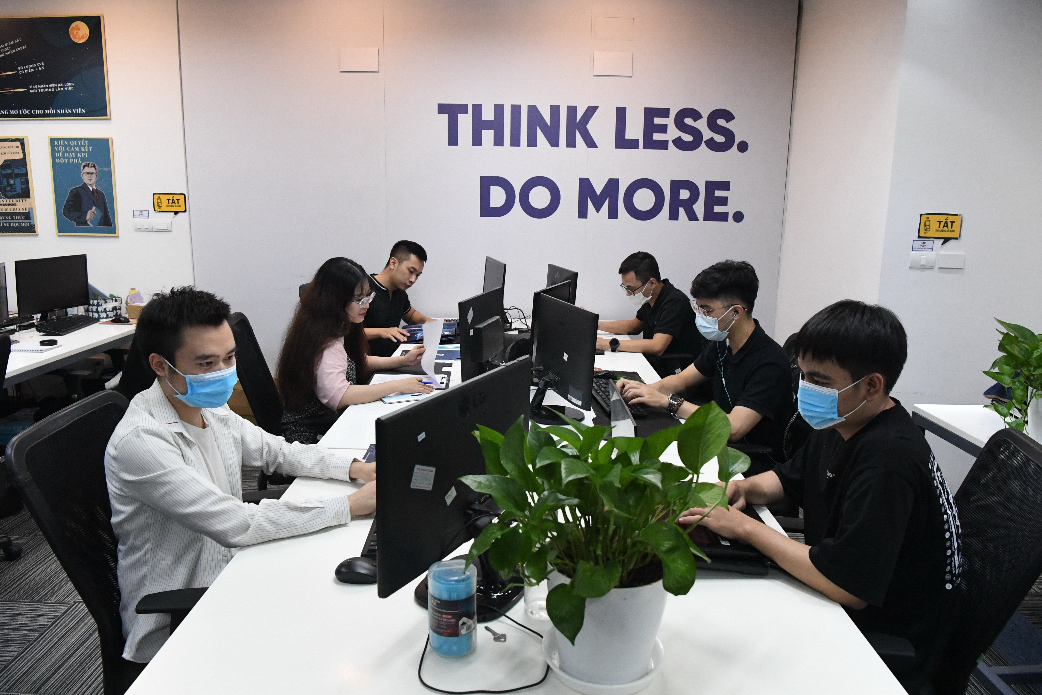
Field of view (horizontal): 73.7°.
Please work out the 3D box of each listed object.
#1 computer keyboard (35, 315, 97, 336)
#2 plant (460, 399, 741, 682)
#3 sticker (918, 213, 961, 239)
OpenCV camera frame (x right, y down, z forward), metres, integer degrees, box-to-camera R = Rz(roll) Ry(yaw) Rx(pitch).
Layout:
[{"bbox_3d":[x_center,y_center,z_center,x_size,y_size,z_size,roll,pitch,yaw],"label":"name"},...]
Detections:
[{"bbox_3d":[-2.528,-0.123,3.873,0.160,0.035,0.450,-1,13,-7],"label":"computer keyboard"},{"bbox_3d":[0.143,0.309,1.142,0.460,0.445,0.400,1,12,0],"label":"plant"},{"bbox_3d":[1.917,-0.552,3.179,0.200,0.113,0.008,1,12,0],"label":"sticker"}]

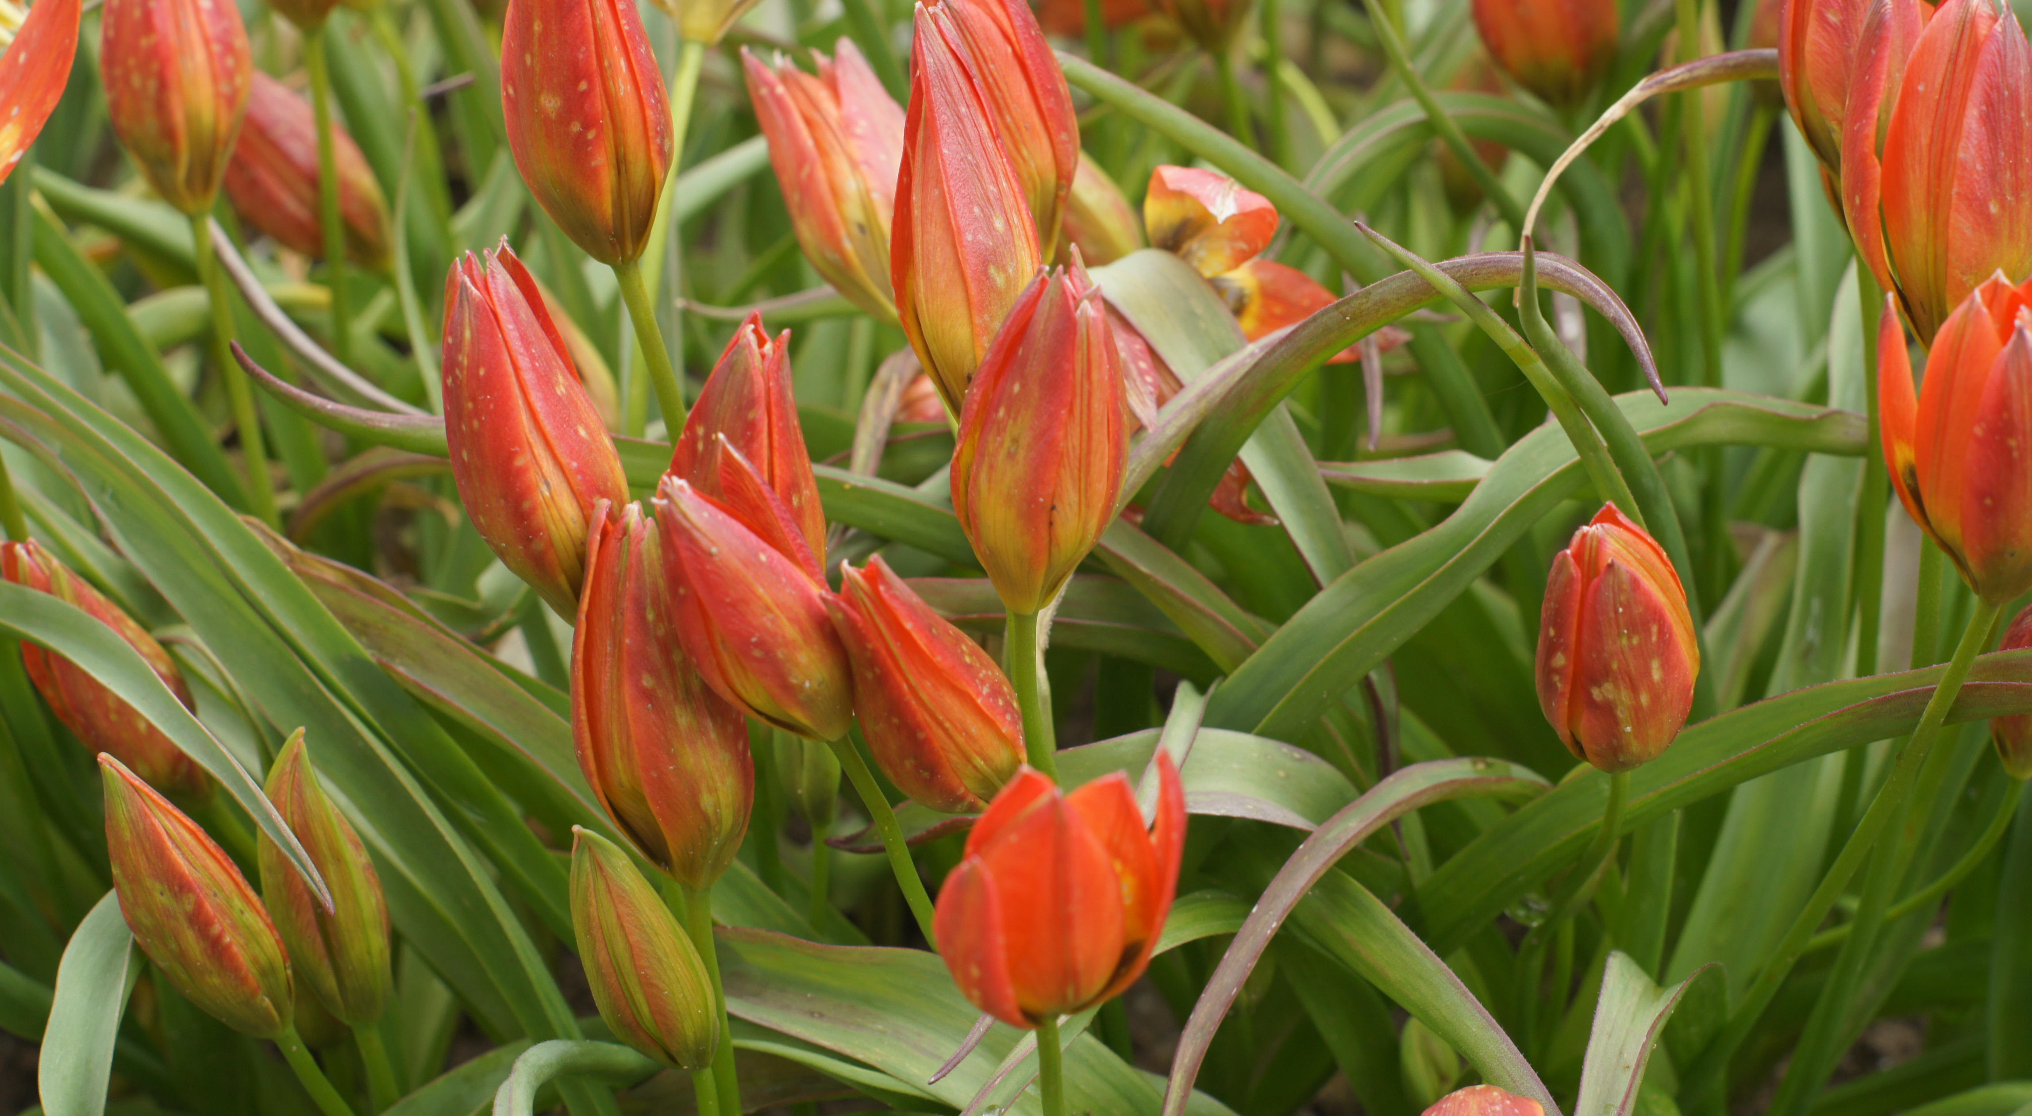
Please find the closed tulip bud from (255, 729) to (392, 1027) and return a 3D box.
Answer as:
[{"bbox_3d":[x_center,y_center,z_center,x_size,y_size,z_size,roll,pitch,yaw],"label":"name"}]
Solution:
[{"bbox_3d":[-0.119,0.056,0.730,0.021,0.053,0.021,-13,12,-10],"label":"closed tulip bud"}]

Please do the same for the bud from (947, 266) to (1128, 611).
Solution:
[{"bbox_3d":[0.005,-0.021,0.750,0.029,0.063,0.029,8,16,0],"label":"bud"}]

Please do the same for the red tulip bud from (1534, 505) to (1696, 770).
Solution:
[{"bbox_3d":[0.108,0.014,0.760,0.029,0.050,0.029,0,21,8],"label":"red tulip bud"}]

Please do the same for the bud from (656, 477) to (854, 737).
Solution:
[{"bbox_3d":[-0.044,0.009,0.725,0.022,0.053,0.022,-35,16,-3],"label":"bud"}]

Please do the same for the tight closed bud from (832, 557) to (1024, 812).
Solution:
[{"bbox_3d":[-0.015,0.022,0.745,0.026,0.052,0.026,-32,14,-2],"label":"tight closed bud"}]

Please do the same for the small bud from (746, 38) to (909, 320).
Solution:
[{"bbox_3d":[-0.035,-0.076,0.860,0.029,0.061,0.029,-21,20,0],"label":"small bud"}]

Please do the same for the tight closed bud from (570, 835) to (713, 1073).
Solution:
[{"bbox_3d":[-0.062,0.066,0.710,0.017,0.046,0.017,-27,12,-7],"label":"tight closed bud"}]

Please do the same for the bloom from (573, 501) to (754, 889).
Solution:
[{"bbox_3d":[-0.060,0.023,0.725,0.027,0.067,0.027,-12,11,-5],"label":"bloom"}]

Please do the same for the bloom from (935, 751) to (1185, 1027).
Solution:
[{"bbox_3d":[0.007,0.056,0.710,0.039,0.045,0.039,2,10,1],"label":"bloom"}]

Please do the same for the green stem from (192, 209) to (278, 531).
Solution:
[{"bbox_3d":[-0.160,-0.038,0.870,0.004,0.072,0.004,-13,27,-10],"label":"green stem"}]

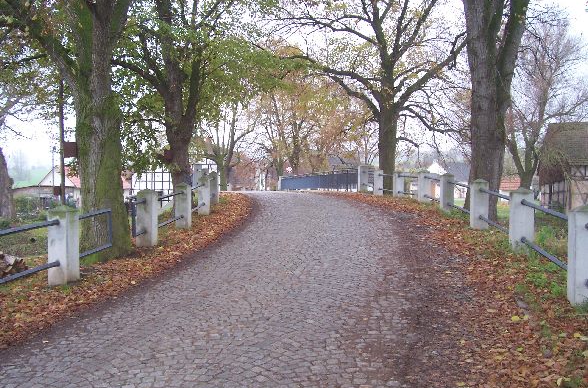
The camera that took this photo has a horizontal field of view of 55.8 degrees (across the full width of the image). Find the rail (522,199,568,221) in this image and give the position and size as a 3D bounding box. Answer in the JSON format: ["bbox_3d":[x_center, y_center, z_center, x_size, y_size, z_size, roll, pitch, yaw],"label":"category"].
[{"bbox_3d":[3.190,0.218,6.970,0.060,0.060,2.570,0,4,10],"label":"rail"}]

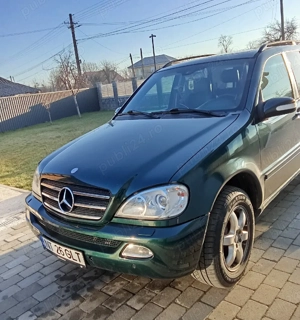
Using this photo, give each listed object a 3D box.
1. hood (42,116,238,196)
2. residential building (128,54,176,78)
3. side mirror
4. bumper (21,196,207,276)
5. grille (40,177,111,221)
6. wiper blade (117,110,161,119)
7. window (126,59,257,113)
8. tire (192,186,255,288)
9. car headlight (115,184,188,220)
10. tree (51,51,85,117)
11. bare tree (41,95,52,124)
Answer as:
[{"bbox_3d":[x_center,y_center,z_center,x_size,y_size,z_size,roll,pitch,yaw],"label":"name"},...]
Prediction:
[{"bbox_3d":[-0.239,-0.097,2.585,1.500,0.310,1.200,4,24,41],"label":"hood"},{"bbox_3d":[0.951,-18.464,67.239,10.200,6.100,7.500,-7,14,0],"label":"residential building"},{"bbox_3d":[0.986,-0.389,2.511,0.270,0.190,0.170,4,17,41],"label":"side mirror"},{"bbox_3d":[-0.460,0.557,2.510,1.820,0.450,0.550,5,18,40],"label":"bumper"},{"bbox_3d":[-0.546,0.277,2.264,0.800,0.250,0.130,4,9,41],"label":"grille"},{"bbox_3d":[-0.130,-0.448,3.200,0.560,0.070,0.100,4,17,41],"label":"wiper blade"},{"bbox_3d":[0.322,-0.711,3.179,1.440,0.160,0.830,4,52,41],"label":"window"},{"bbox_3d":[0.570,0.578,2.513,0.268,0.735,0.735,5,18,40],"label":"tire"},{"bbox_3d":[0.001,0.272,2.041,0.440,0.220,0.320,5,18,40],"label":"car headlight"},{"bbox_3d":[-4.987,-4.645,20.075,2.000,3.960,2.000,-9,13,-11],"label":"tree"},{"bbox_3d":[-5.782,-2.868,18.321,0.650,1.670,0.650,-10,13,-16],"label":"bare tree"}]

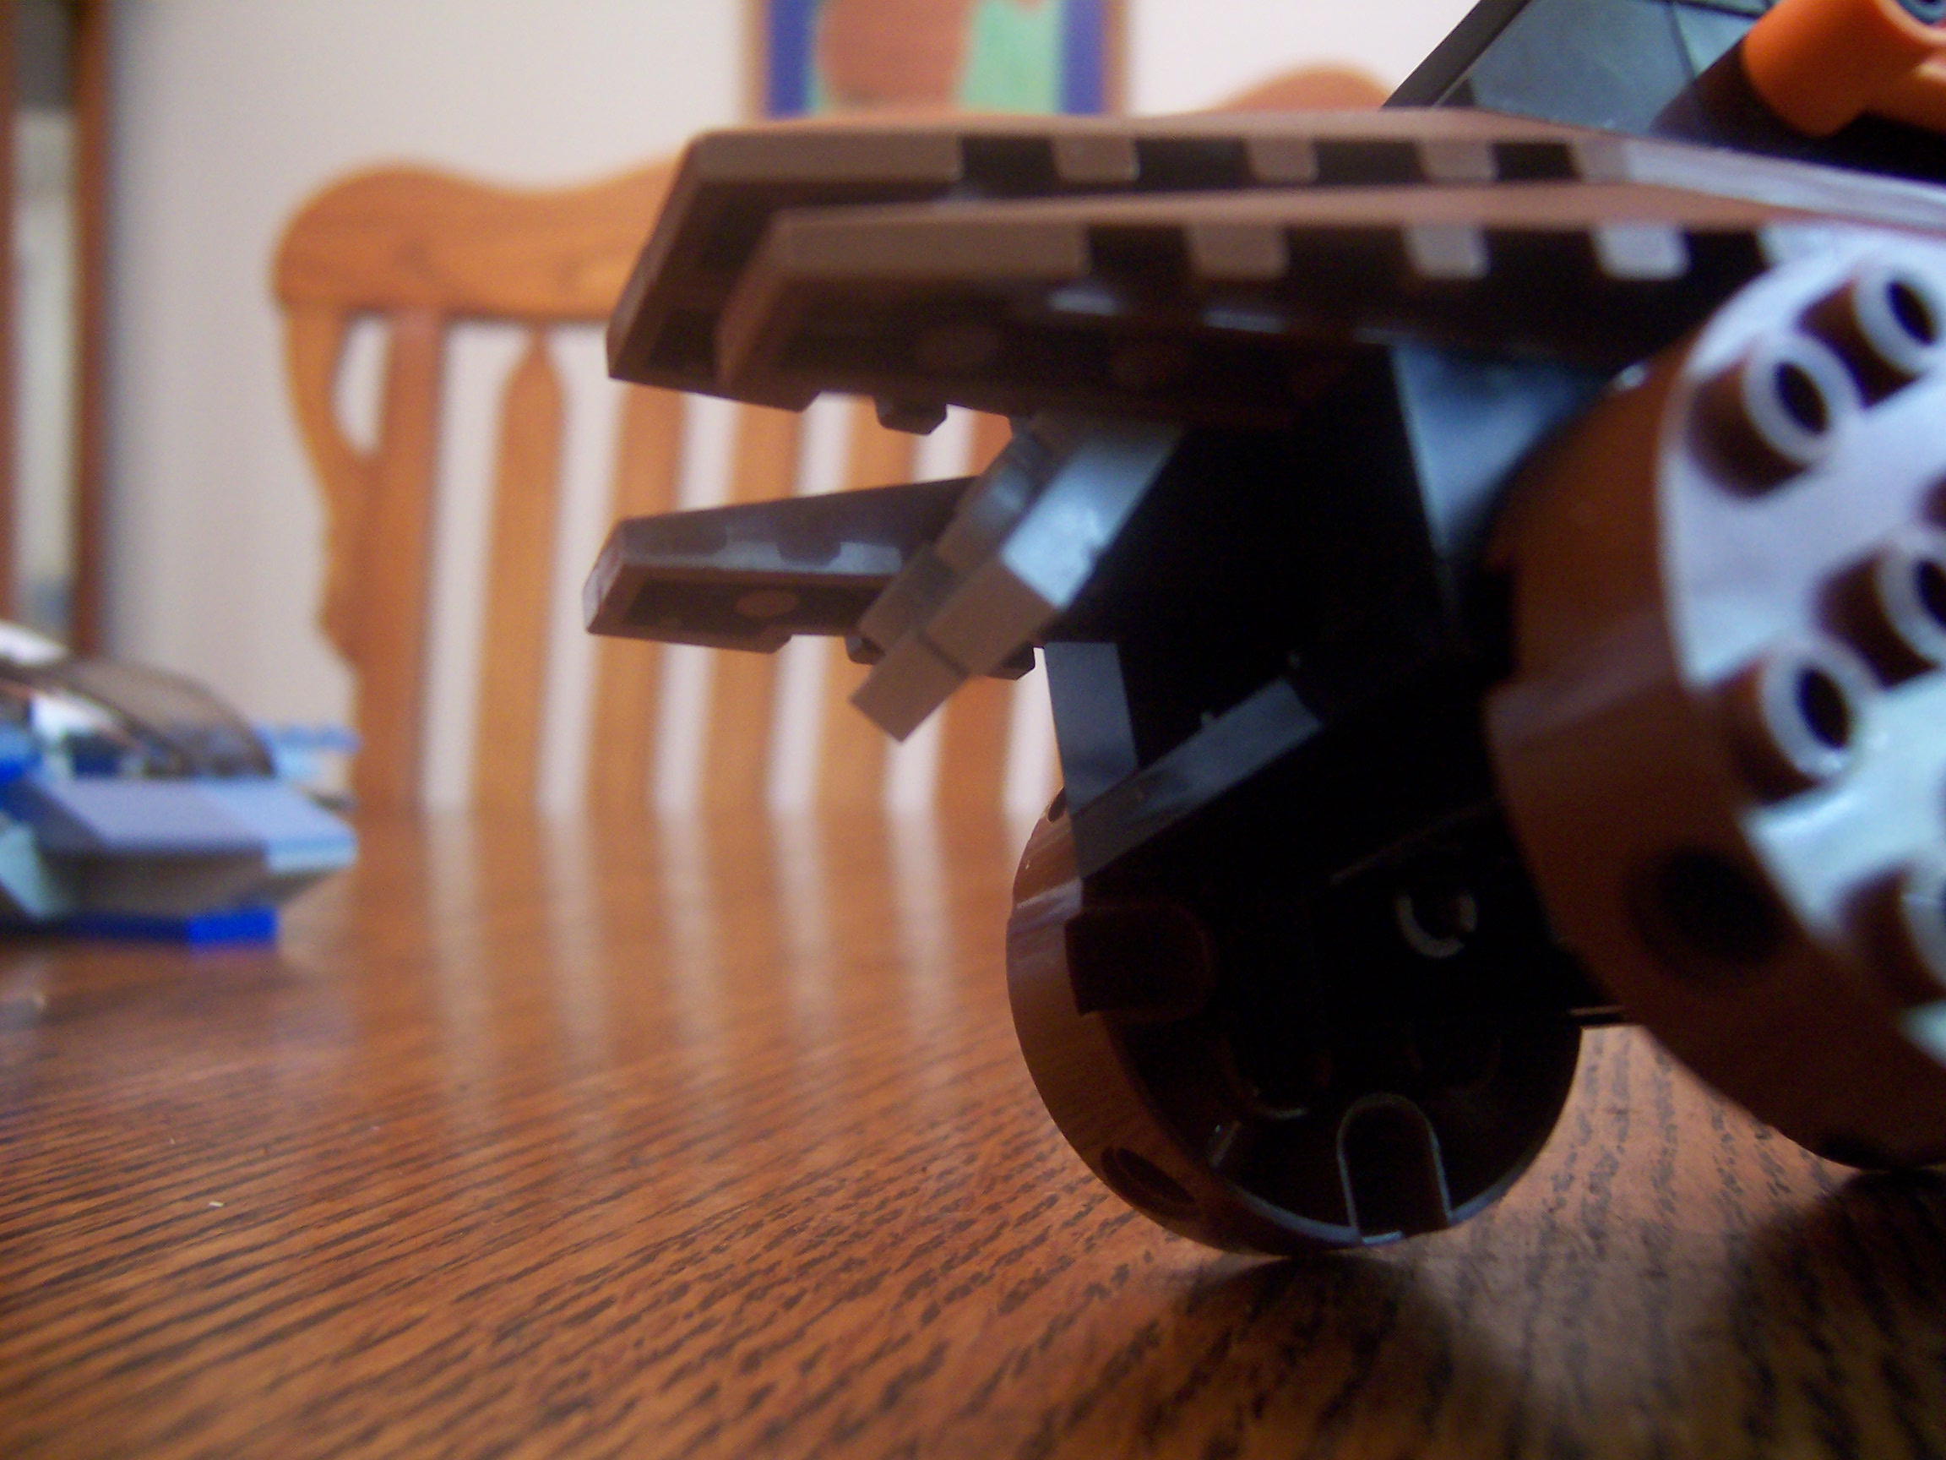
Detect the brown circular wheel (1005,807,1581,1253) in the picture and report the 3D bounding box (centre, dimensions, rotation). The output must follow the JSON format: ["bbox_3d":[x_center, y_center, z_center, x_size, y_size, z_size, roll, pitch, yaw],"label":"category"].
[{"bbox_3d":[0.018,0.013,0.106,0.032,0.032,0.011,0,-19,-24],"label":"brown circular wheel"}]

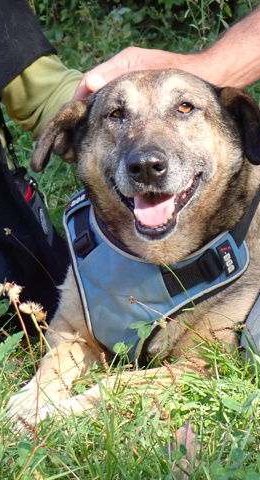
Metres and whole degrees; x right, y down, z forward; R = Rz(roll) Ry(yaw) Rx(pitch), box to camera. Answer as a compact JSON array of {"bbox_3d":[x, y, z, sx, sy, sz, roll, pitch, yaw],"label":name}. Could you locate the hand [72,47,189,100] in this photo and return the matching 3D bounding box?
[{"bbox_3d":[-0.001,-0.192,1.920,0.155,0.075,0.095,-15,8,3],"label":"hand"}]

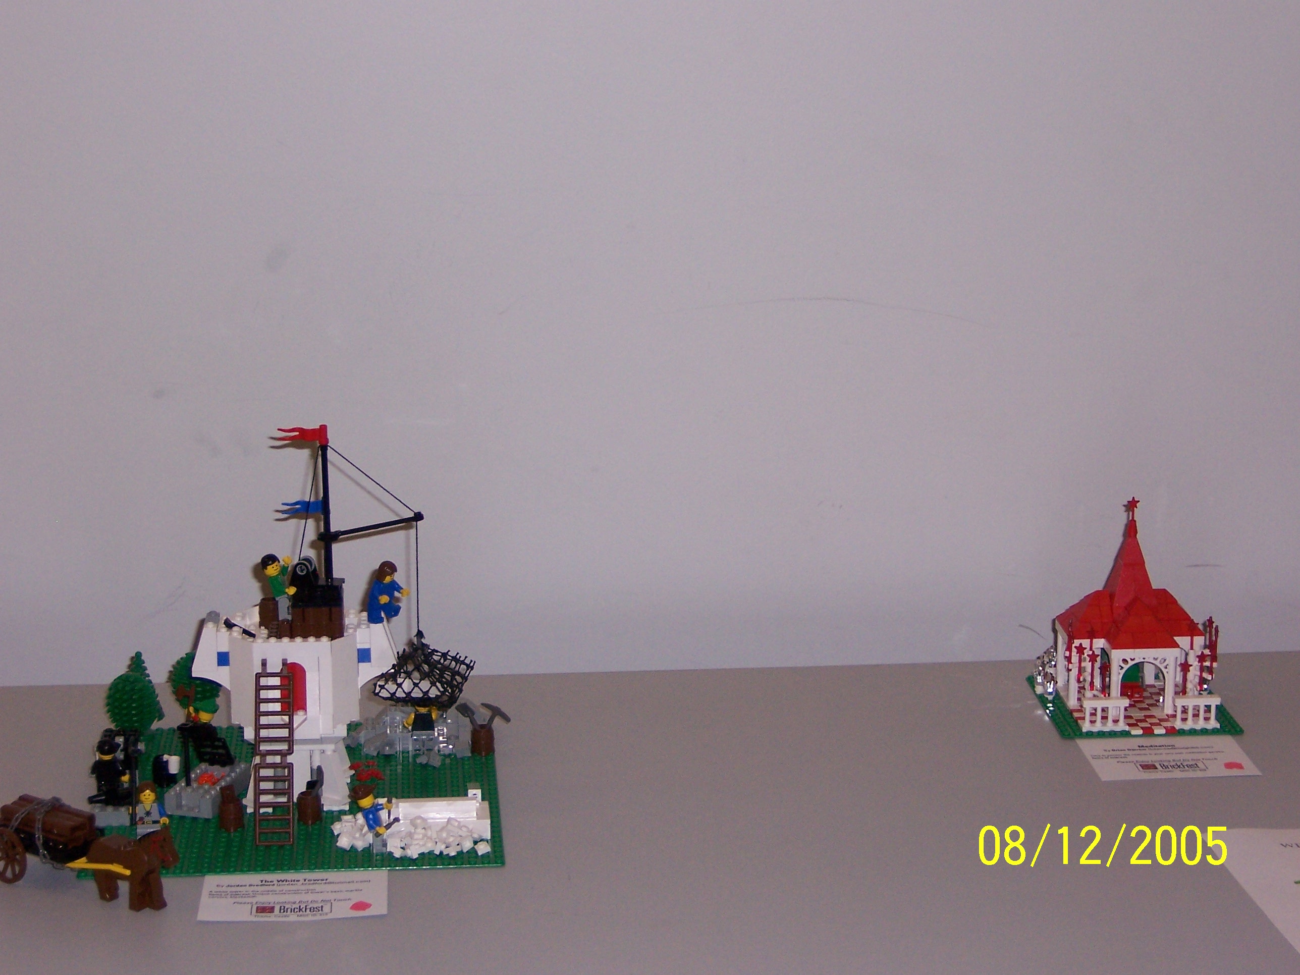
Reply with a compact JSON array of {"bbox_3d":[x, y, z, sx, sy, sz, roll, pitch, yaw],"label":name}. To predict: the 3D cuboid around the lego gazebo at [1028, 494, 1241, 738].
[{"bbox_3d":[0.343,0.081,1.930,0.128,0.152,0.128,-1,15,-4],"label":"lego gazebo"}]

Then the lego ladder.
[{"bbox_3d":[-0.232,0.164,1.693,0.023,0.114,0.006,0,-1,-5],"label":"lego ladder"}]

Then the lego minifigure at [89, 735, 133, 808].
[{"bbox_3d":[-0.339,0.178,1.723,0.020,0.041,0.024,-12,19,-38],"label":"lego minifigure"}]

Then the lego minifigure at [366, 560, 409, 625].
[{"bbox_3d":[-0.167,0.067,1.742,0.021,0.041,0.024,7,17,24],"label":"lego minifigure"}]

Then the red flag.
[{"bbox_3d":[-0.217,-0.033,1.710,0.033,0.013,0.006,-1,15,-5],"label":"red flag"}]

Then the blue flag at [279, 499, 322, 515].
[{"bbox_3d":[-0.217,0.012,1.722,0.029,0.011,0.006,-1,15,-5],"label":"blue flag"}]

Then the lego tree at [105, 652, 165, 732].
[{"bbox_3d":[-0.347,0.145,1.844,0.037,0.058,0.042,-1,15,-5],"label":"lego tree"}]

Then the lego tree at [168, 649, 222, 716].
[{"bbox_3d":[-0.311,0.139,1.872,0.034,0.054,0.034,-1,15,-5],"label":"lego tree"}]

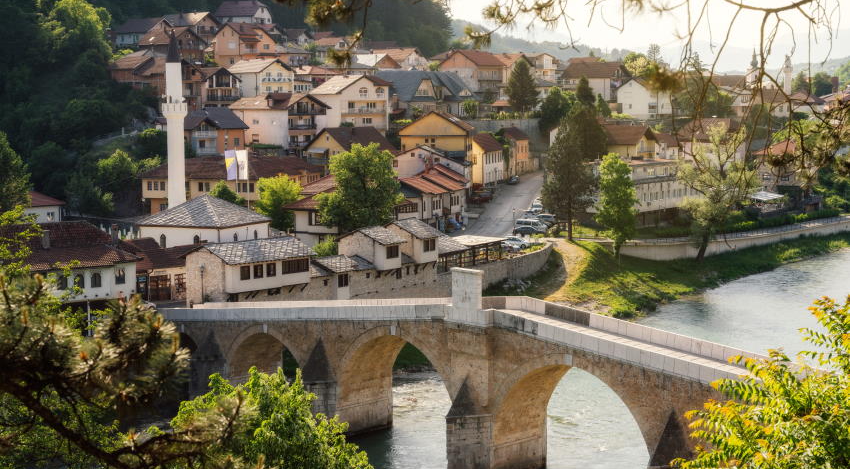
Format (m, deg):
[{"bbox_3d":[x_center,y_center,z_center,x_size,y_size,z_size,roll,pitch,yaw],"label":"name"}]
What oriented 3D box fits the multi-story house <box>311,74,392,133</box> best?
[{"bbox_3d":[-14.476,-25.117,249.000,11.000,11.000,10.500,-4,7,-38],"label":"multi-story house"}]

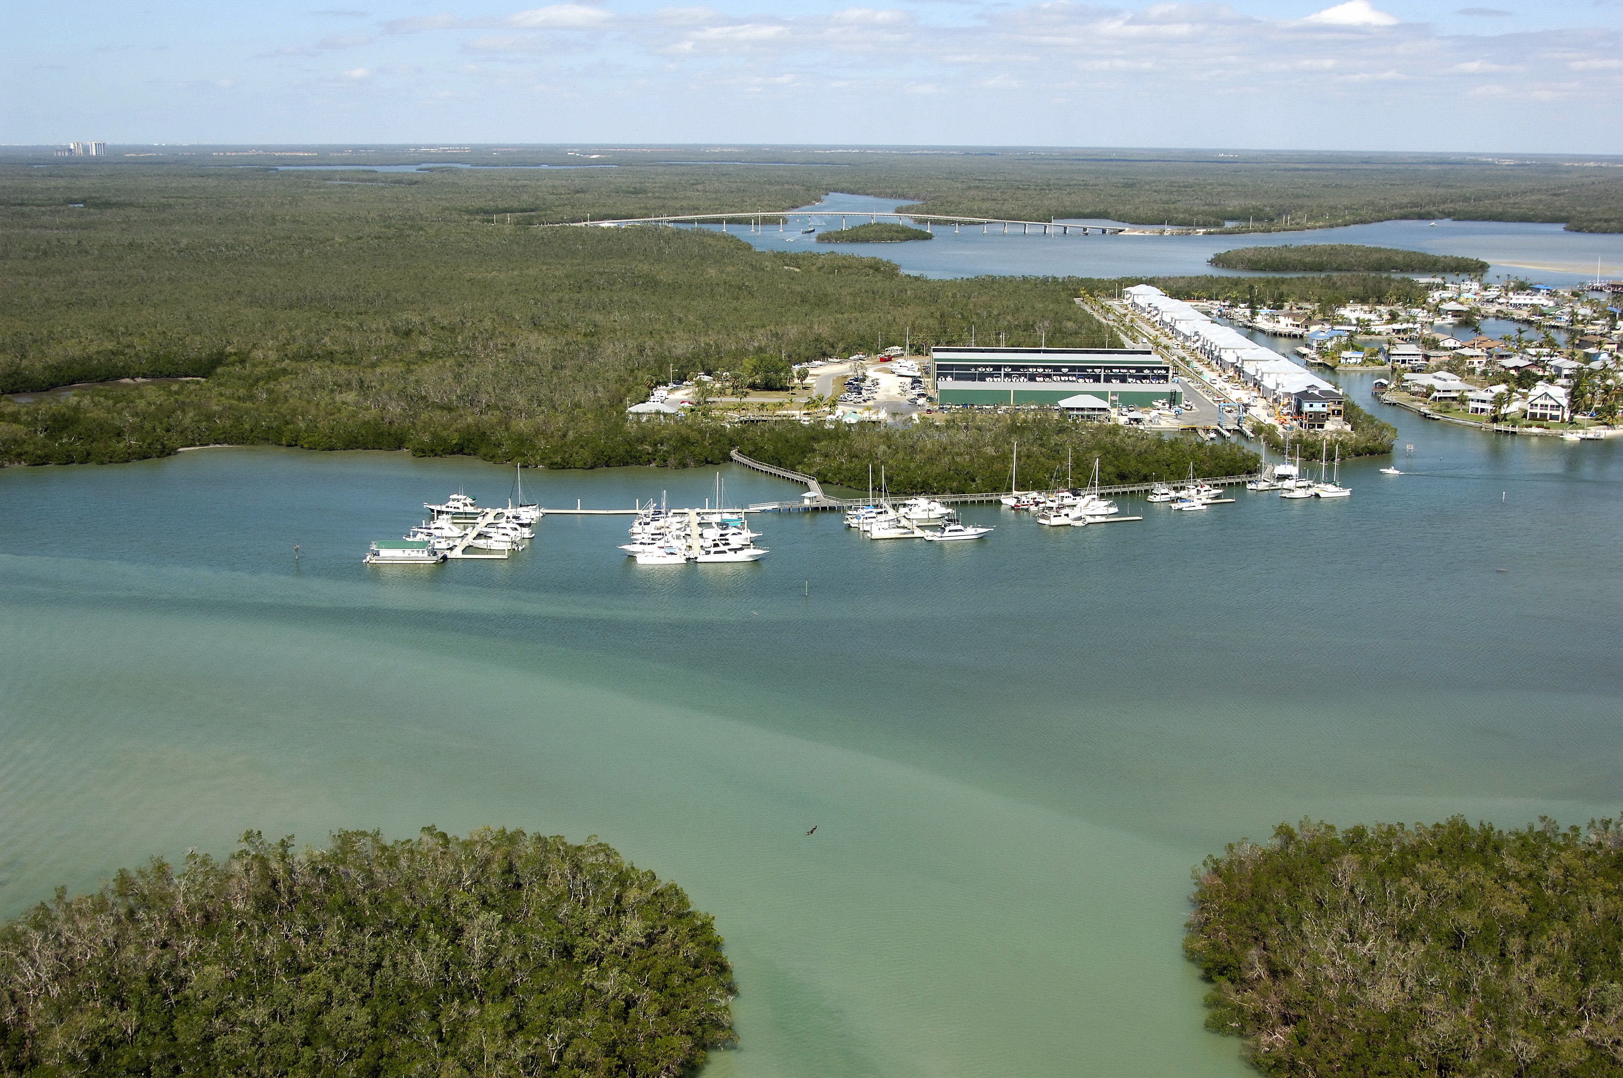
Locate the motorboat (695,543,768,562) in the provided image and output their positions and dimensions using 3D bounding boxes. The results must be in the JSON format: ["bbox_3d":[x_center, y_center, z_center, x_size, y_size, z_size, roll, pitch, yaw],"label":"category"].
[{"bbox_3d":[-17.740,2.830,426.580,16.200,4.200,4.500,0,12,-4],"label":"motorboat"}]

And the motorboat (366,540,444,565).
[{"bbox_3d":[-88.400,3.080,423.240,17.460,4.300,5.200,0,12,-2],"label":"motorboat"}]

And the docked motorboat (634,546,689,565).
[{"bbox_3d":[-32.990,3.690,424.260,11.690,3.300,4.200,0,12,-4],"label":"docked motorboat"}]

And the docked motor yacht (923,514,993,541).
[{"bbox_3d":[33.730,-2.110,451.090,15.600,4.400,4.400,-2,12,-11],"label":"docked motor yacht"}]

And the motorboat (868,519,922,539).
[{"bbox_3d":[18.610,-2.300,454.030,12.120,3.400,3.800,-2,12,-11],"label":"motorboat"}]

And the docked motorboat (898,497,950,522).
[{"bbox_3d":[27.440,-7.300,475.270,12.830,4.600,4.300,-2,12,-11],"label":"docked motorboat"}]

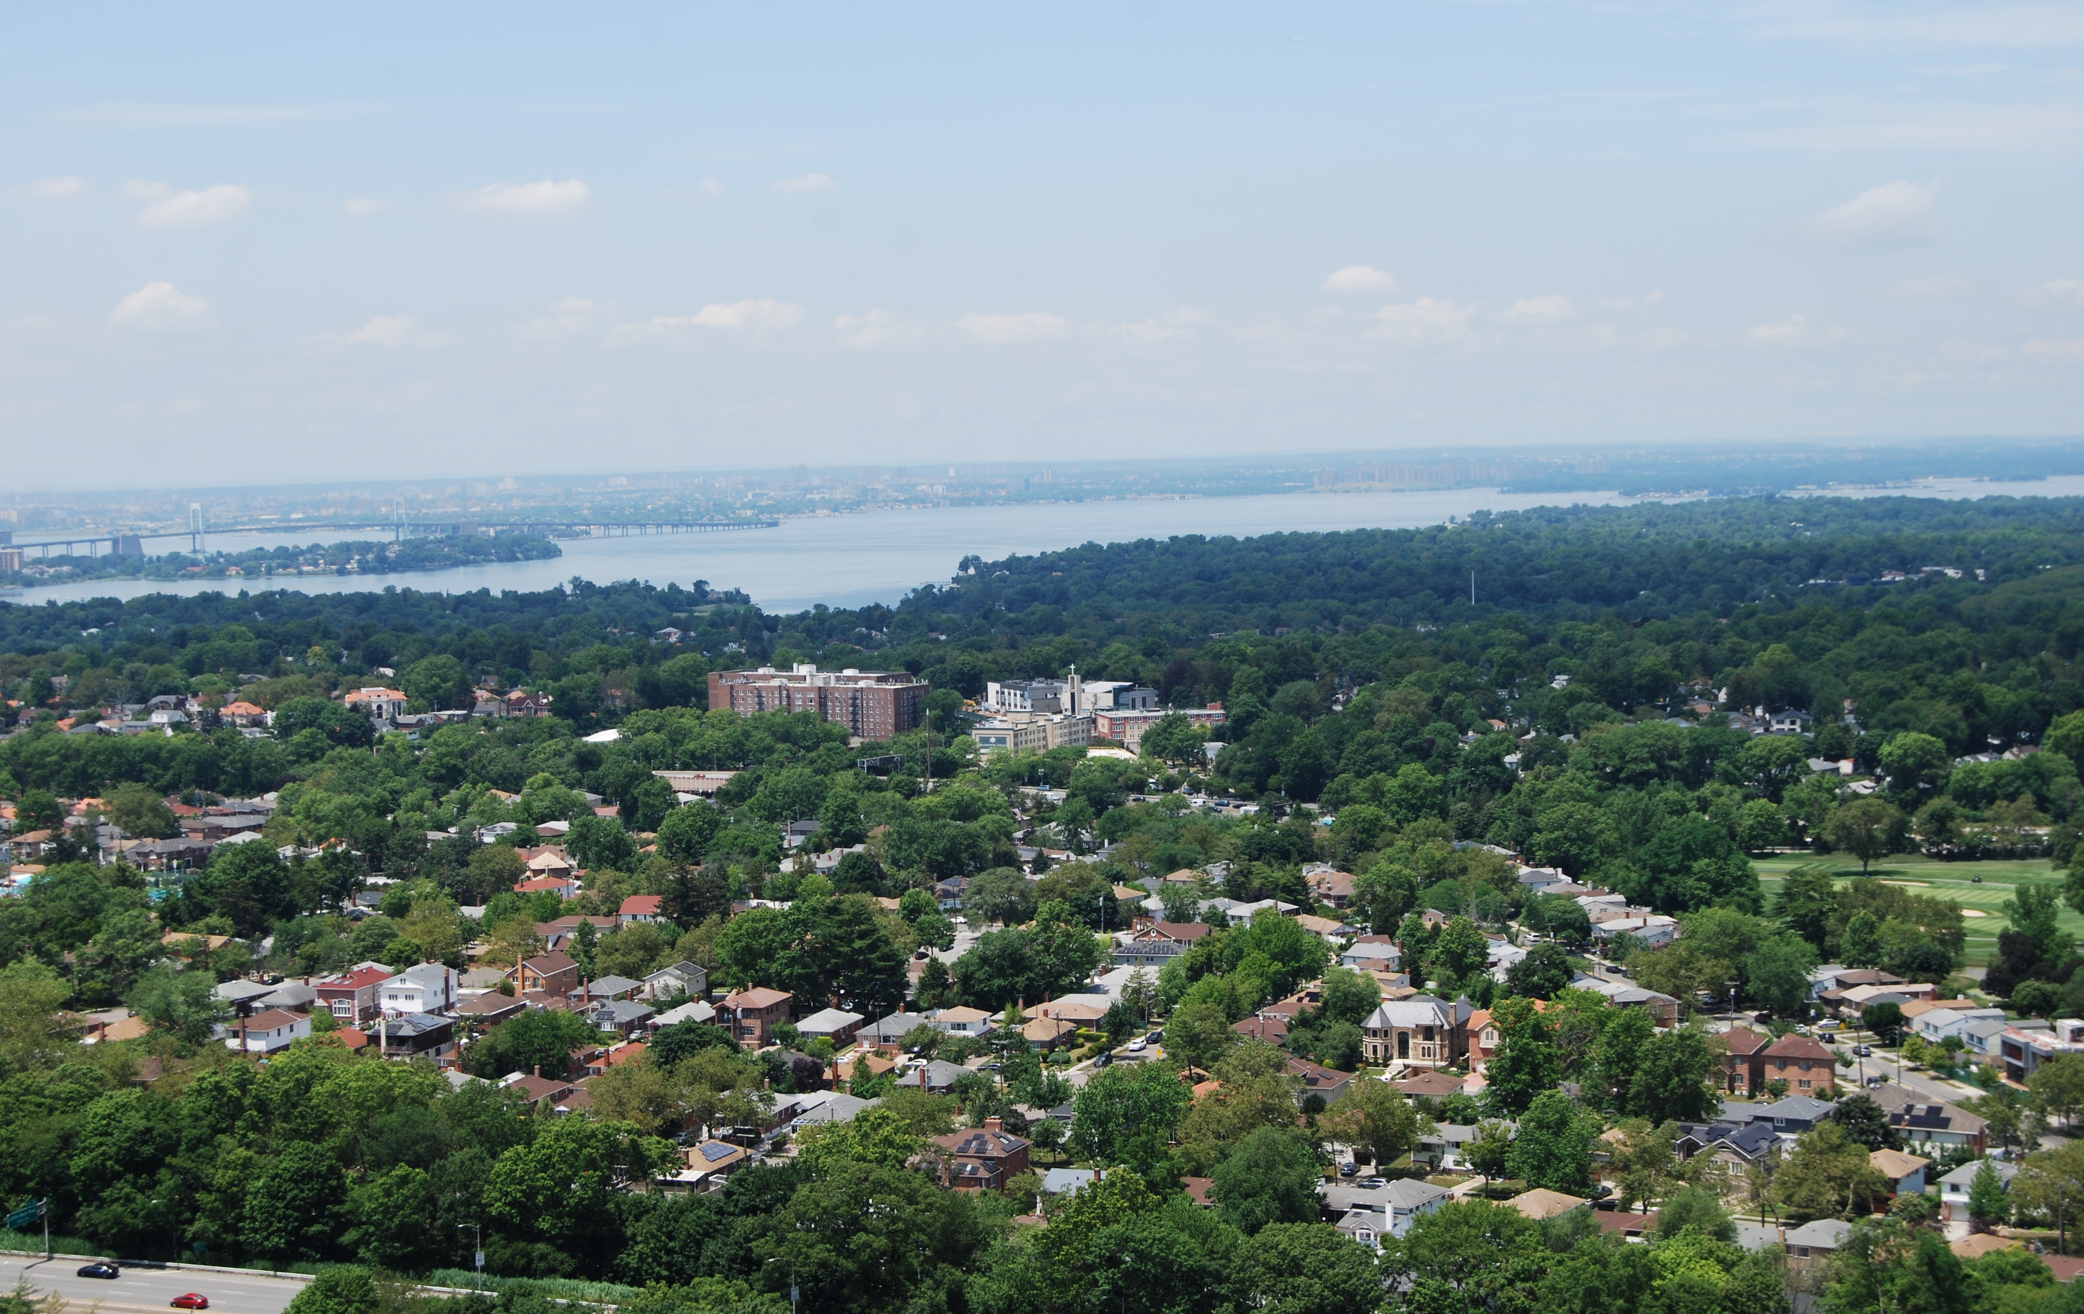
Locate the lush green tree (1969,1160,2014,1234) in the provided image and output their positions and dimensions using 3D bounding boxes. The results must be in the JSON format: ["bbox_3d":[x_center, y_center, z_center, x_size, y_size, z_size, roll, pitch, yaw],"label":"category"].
[{"bbox_3d":[126.080,71.660,462.520,5.430,9.630,5.430,-1,3,15],"label":"lush green tree"}]

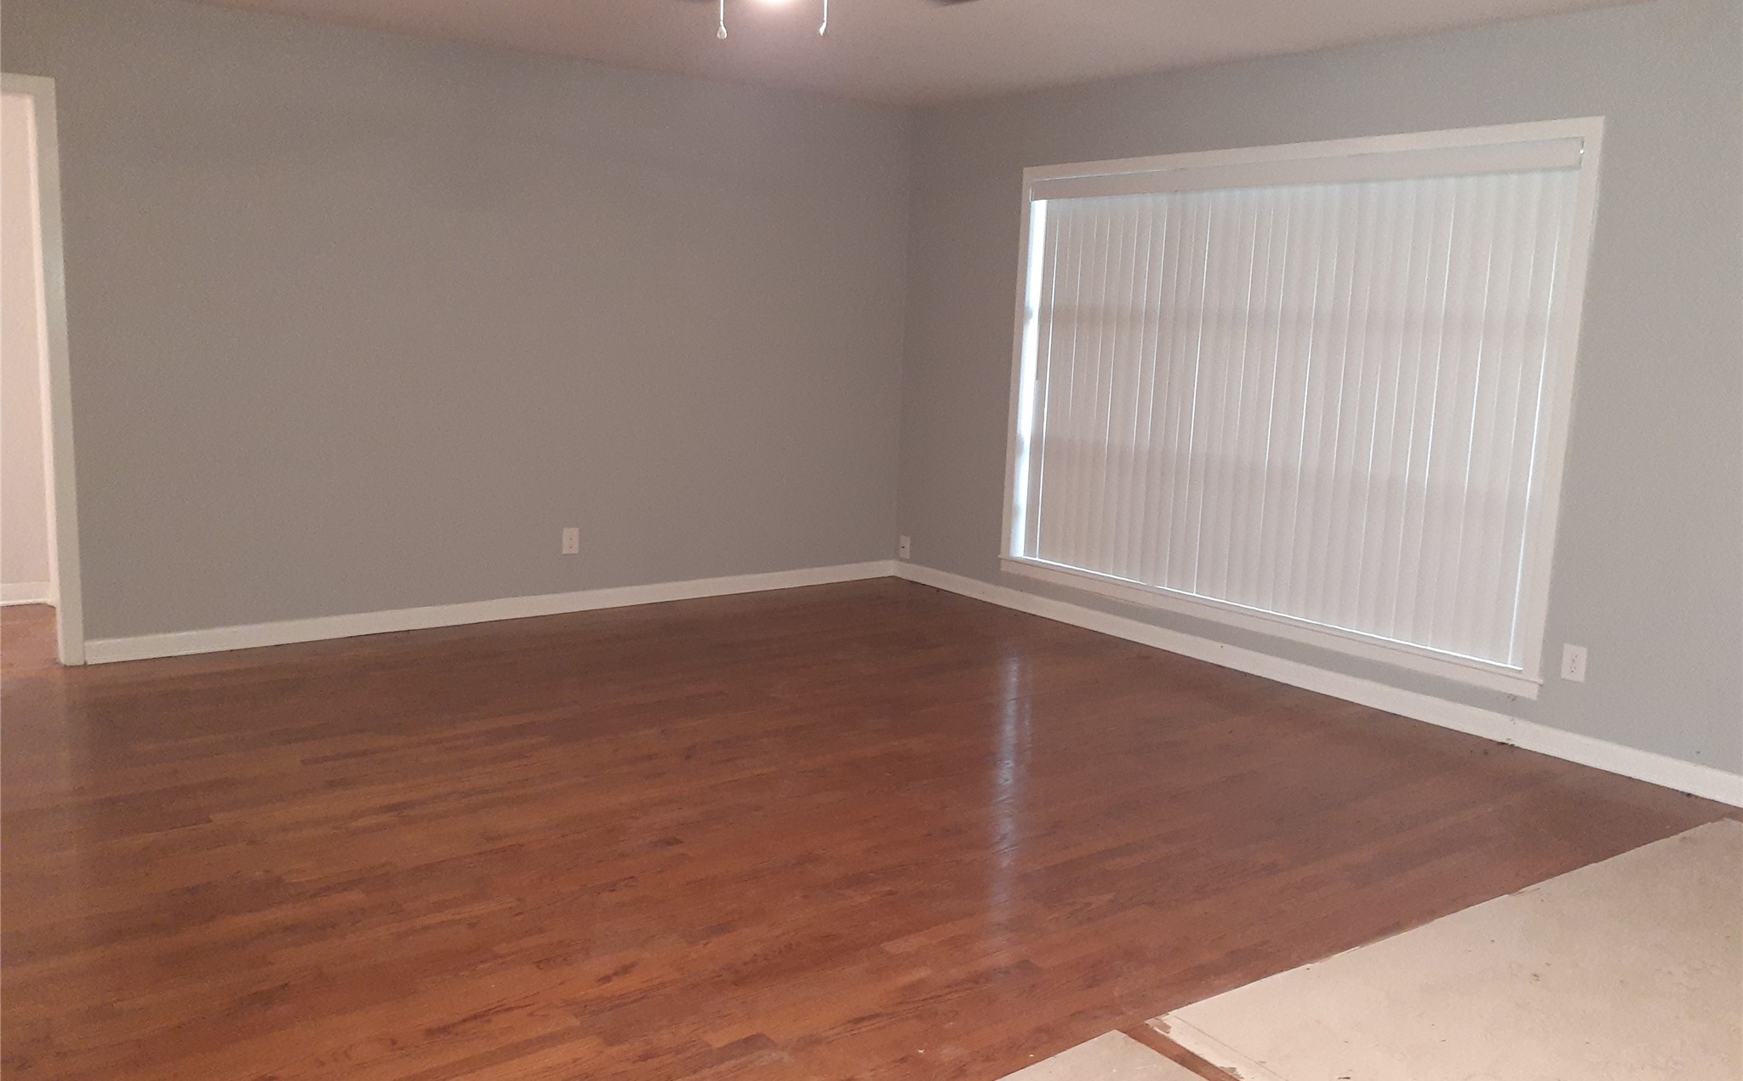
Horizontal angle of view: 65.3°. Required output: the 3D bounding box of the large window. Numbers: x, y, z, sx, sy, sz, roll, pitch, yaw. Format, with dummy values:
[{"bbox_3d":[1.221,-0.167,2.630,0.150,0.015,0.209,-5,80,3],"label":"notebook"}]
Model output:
[{"bbox_3d":[1.518,-0.602,5.532,0.120,1.925,2.650,-5,12,-38],"label":"large window"}]

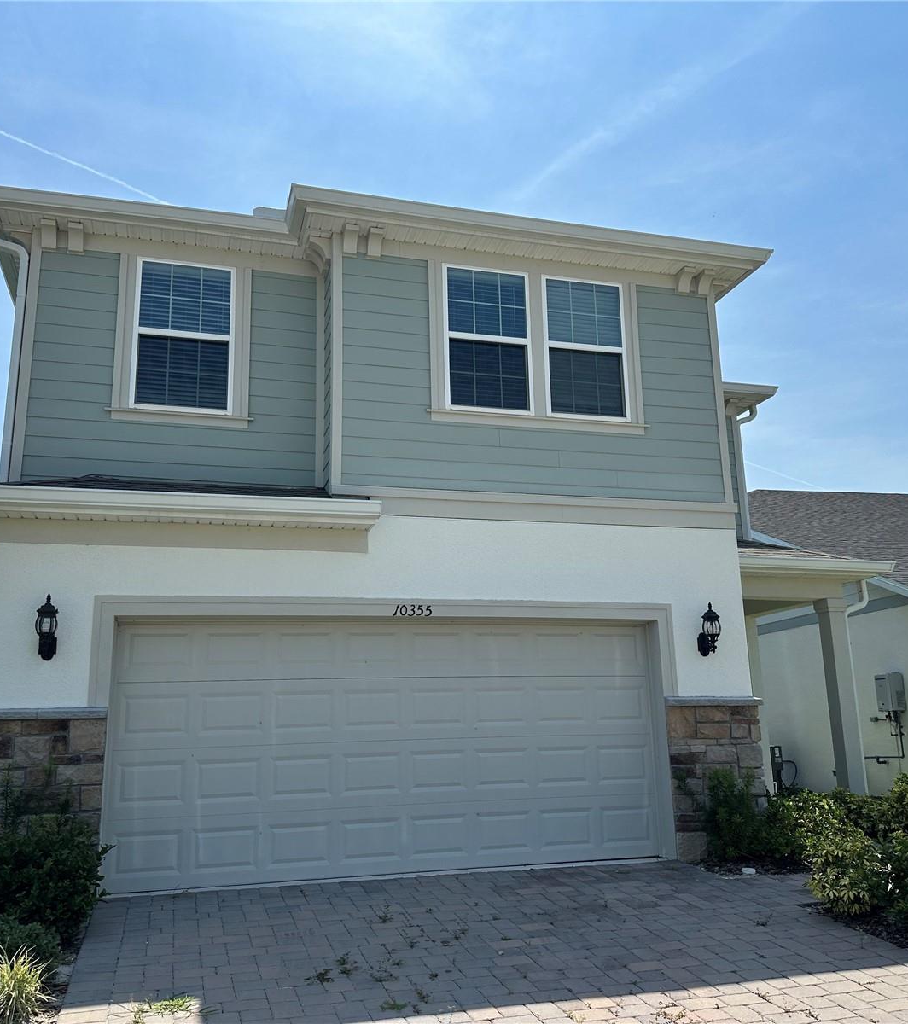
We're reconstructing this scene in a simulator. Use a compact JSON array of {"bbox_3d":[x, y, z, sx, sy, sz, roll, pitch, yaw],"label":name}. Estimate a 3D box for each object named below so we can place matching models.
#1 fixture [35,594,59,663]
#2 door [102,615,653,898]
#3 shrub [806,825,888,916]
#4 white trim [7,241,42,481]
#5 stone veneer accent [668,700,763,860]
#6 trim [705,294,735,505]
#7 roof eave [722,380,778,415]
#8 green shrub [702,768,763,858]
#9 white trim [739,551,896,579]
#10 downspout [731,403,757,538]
[{"bbox_3d":[-3.178,0.909,7.405,0.175,0.512,0.230,2,-14,-16],"label":"fixture"},{"bbox_3d":[-0.434,2.033,8.261,4.850,2.130,0.100,2,-14,-16],"label":"door"},{"bbox_3d":[2.906,2.613,6.986,0.600,0.560,0.600,2,-14,-16],"label":"shrub"},{"bbox_3d":[-3.866,-1.375,8.571,0.095,2.340,0.090,2,-14,-16],"label":"white trim"},{"bbox_3d":[2.444,2.466,8.856,1.060,1.425,0.180,2,-14,-16],"label":"stone veneer accent"},{"bbox_3d":[2.741,-1.202,9.807,0.090,2.315,0.090,2,-14,-16],"label":"trim"},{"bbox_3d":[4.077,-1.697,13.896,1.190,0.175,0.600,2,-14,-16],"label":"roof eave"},{"bbox_3d":[2.489,2.683,8.373,0.540,0.800,0.510,2,-14,-16],"label":"green shrub"},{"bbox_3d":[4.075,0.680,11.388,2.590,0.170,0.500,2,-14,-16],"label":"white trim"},{"bbox_3d":[4.366,-0.584,13.924,0.440,2.090,0.110,2,-14,-16],"label":"downspout"}]

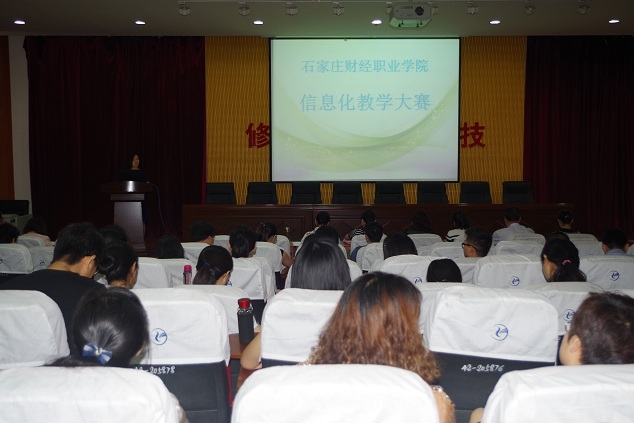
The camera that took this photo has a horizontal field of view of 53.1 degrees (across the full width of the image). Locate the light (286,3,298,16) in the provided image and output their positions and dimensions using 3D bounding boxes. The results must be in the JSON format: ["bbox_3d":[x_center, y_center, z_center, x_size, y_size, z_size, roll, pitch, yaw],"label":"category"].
[{"bbox_3d":[-0.367,-3.026,9.500,0.180,0.210,0.180,0,5,0],"label":"light"}]

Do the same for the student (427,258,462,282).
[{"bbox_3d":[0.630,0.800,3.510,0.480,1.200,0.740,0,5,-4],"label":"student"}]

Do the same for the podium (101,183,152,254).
[{"bbox_3d":[-2.921,0.085,9.800,0.760,1.120,0.520,0,5,0],"label":"podium"}]

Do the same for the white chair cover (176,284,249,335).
[{"bbox_3d":[-0.560,0.497,3.270,0.480,0.250,0.170,0,5,0],"label":"white chair cover"}]

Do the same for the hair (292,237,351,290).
[{"bbox_3d":[0.018,0.263,2.540,0.230,0.320,0.220,0,5,0],"label":"hair"}]

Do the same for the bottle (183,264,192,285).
[{"bbox_3d":[-0.746,0.420,3.654,0.055,0.220,0.055,0,5,0],"label":"bottle"}]

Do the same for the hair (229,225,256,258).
[{"bbox_3d":[-0.468,0.195,3.980,0.180,0.240,0.220,0,5,0],"label":"hair"}]

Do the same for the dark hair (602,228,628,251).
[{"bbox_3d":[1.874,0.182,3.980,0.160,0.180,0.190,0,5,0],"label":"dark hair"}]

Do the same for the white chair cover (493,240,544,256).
[{"bbox_3d":[1.859,0.405,5.735,0.480,0.270,0.170,0,5,0],"label":"white chair cover"}]

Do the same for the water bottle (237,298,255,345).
[{"bbox_3d":[-0.298,0.462,2.660,0.067,0.184,0.067,0,5,0],"label":"water bottle"}]

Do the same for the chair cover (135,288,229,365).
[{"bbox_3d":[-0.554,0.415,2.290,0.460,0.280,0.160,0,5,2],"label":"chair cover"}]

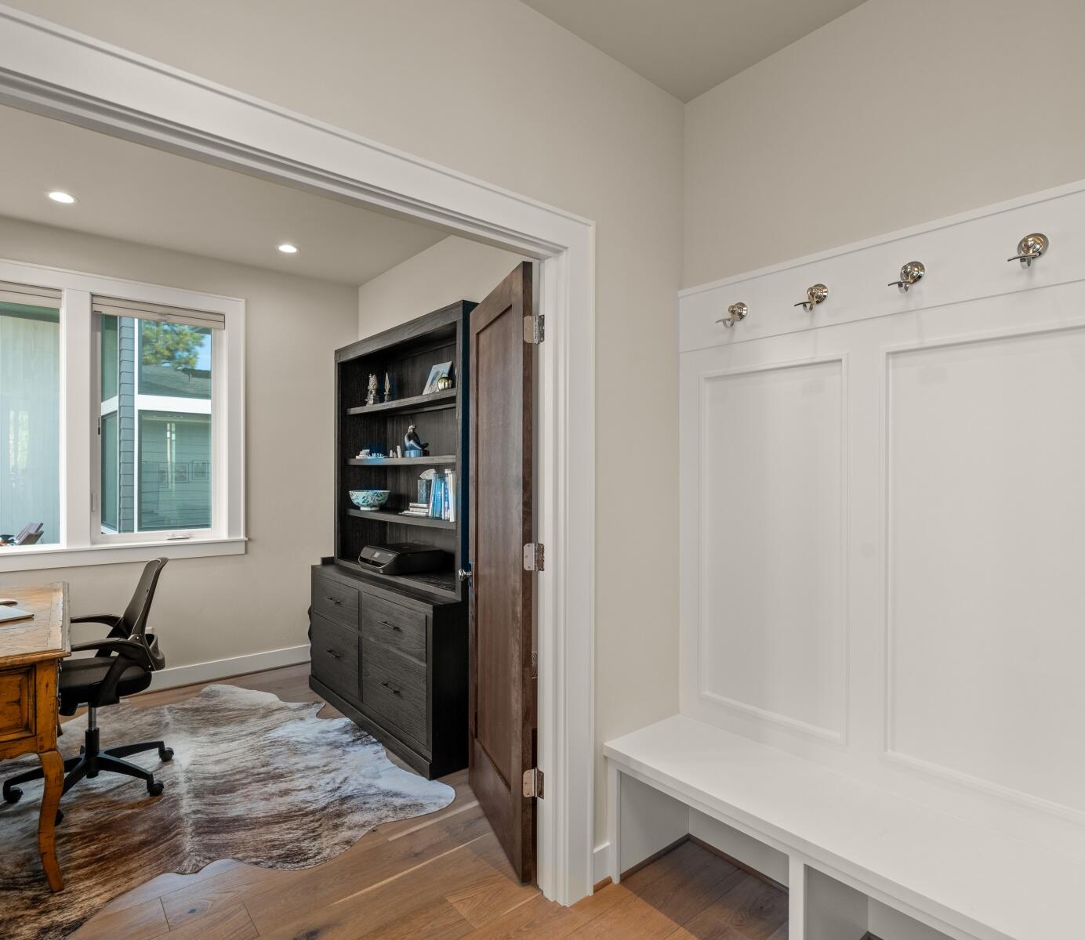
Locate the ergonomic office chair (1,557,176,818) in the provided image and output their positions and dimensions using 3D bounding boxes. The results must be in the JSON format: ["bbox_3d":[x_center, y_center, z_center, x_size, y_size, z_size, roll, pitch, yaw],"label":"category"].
[{"bbox_3d":[-1.904,0.877,2.672,0.600,0.960,0.610,0,0,-40],"label":"ergonomic office chair"}]

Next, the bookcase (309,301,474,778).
[{"bbox_3d":[-0.770,0.297,3.510,0.540,2.120,1.500,0,0,-40],"label":"bookcase"}]

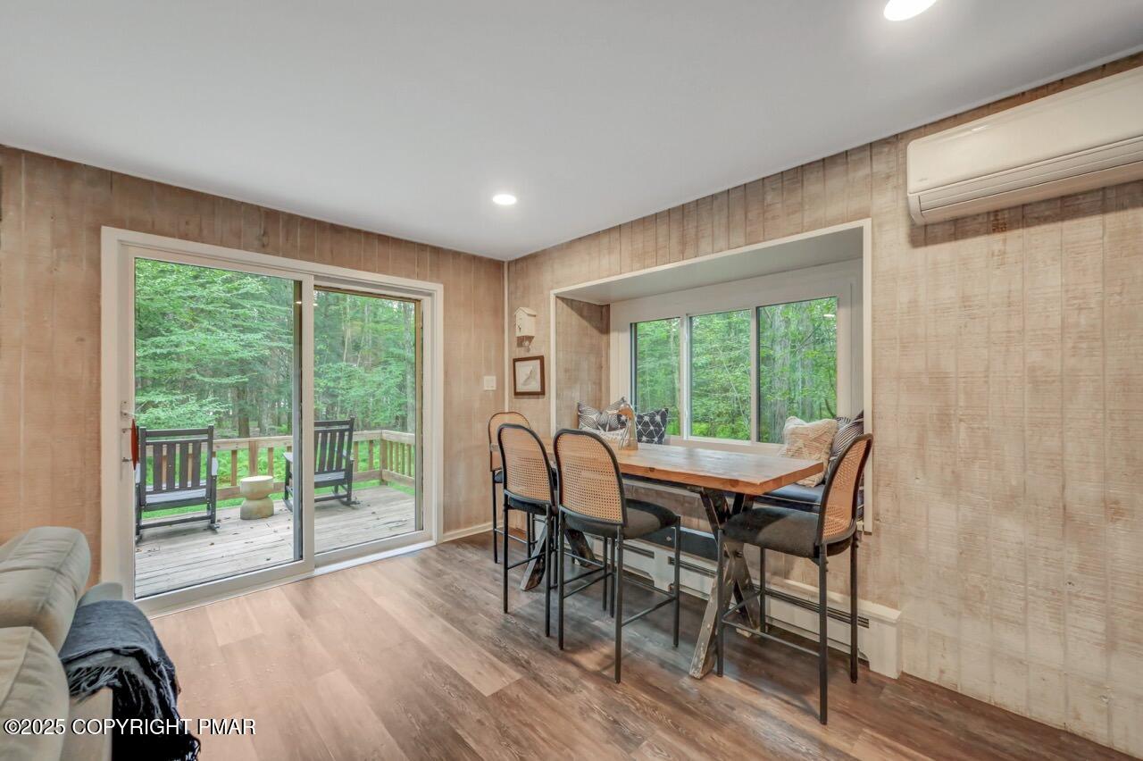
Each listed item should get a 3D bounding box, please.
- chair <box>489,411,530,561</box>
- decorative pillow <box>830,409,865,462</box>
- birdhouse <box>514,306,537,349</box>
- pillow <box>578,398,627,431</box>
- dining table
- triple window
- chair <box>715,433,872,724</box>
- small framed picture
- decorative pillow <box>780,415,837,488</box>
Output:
[{"bbox_3d":[-0.296,0.775,3.210,0.453,1.074,0.532,1,-1,-43],"label":"chair"},{"bbox_3d":[1.435,0.401,2.419,0.148,0.443,0.423,17,5,20],"label":"decorative pillow"},{"bbox_3d":[-0.396,-0.439,3.790,0.168,0.345,0.108,-1,-1,45],"label":"birdhouse"},{"bbox_3d":[0.251,0.396,3.598,0.423,0.443,0.148,0,-16,8],"label":"pillow"},{"bbox_3d":[0.333,0.850,2.530,1.773,0.906,0.729,-1,-1,45],"label":"dining table"},{"bbox_3d":[1.042,-0.028,3.162,1.497,0.936,0.089,-1,-1,45],"label":"triple window"},{"bbox_3d":[0.979,0.754,1.929,0.463,1.079,0.532,1,-1,-42],"label":"chair"},{"bbox_3d":[-0.379,-0.033,3.821,0.404,0.335,0.025,-1,-1,45],"label":"small framed picture"},{"bbox_3d":[1.346,0.423,2.613,0.138,0.404,0.384,21,-5,-12],"label":"decorative pillow"}]

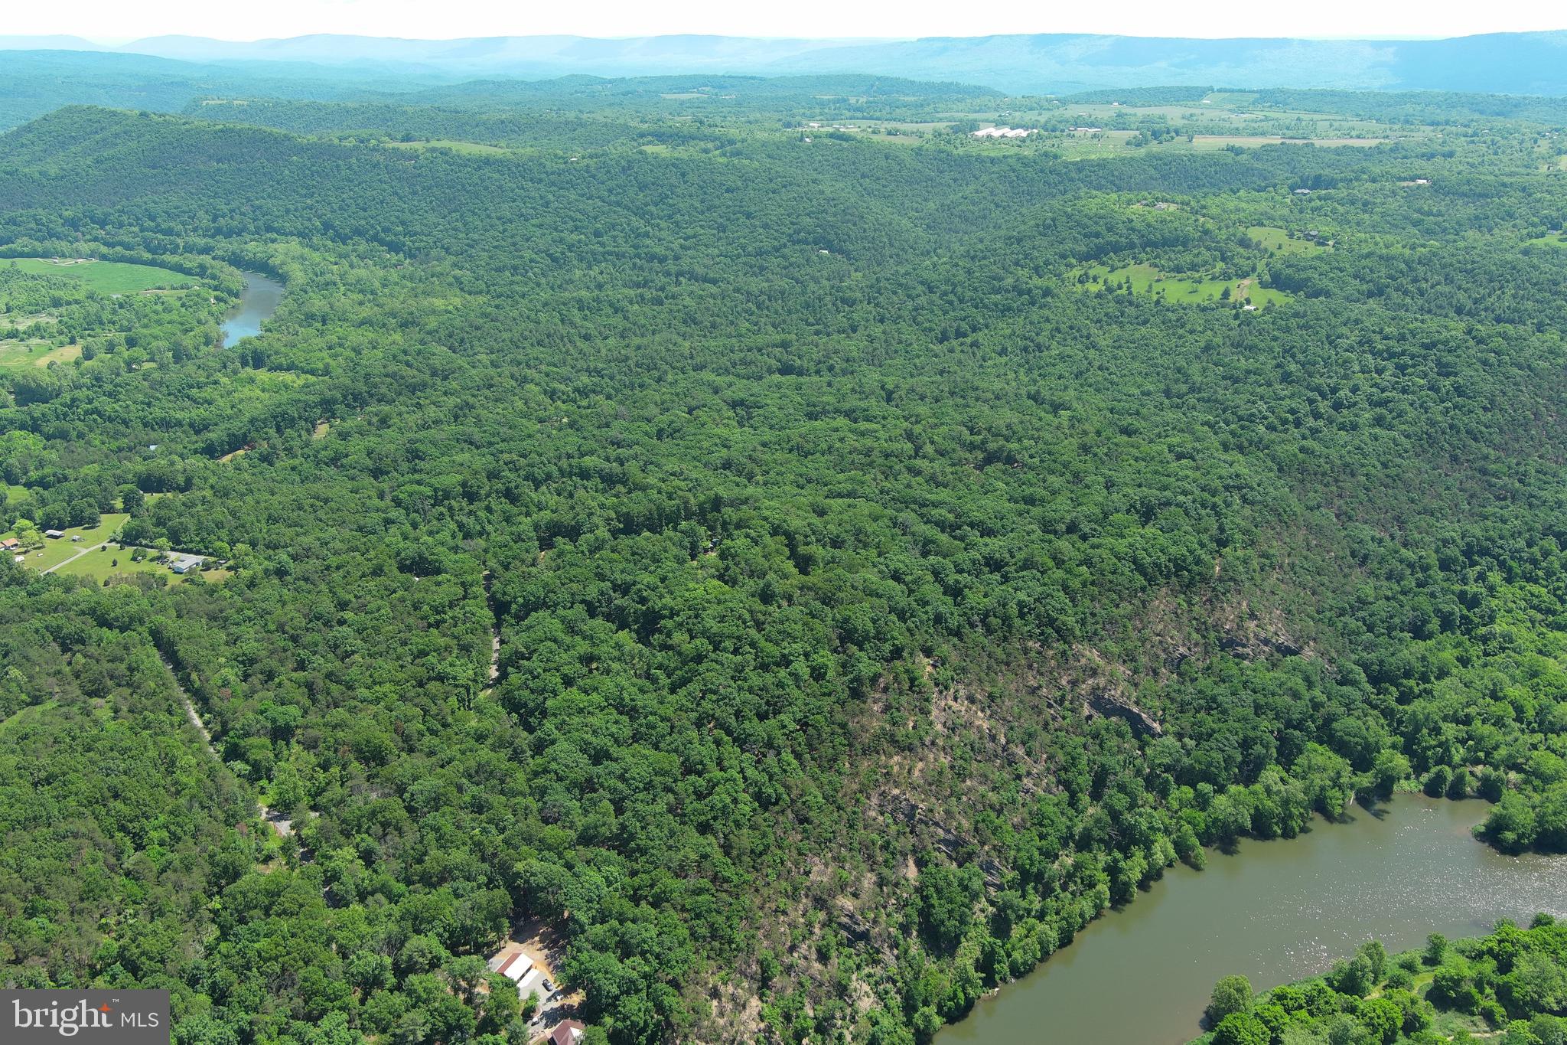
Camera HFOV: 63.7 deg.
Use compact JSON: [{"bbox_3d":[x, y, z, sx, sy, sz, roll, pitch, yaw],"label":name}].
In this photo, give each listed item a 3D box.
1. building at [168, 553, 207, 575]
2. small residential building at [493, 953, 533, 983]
[{"bbox_3d":[-332.767,23.816,706.111,7.050,3.740,13.910,7,22,19],"label":"building"},{"bbox_3d":[-79.633,132.481,374.436,7.510,4.370,9.050,9,23,24],"label":"small residential building"}]

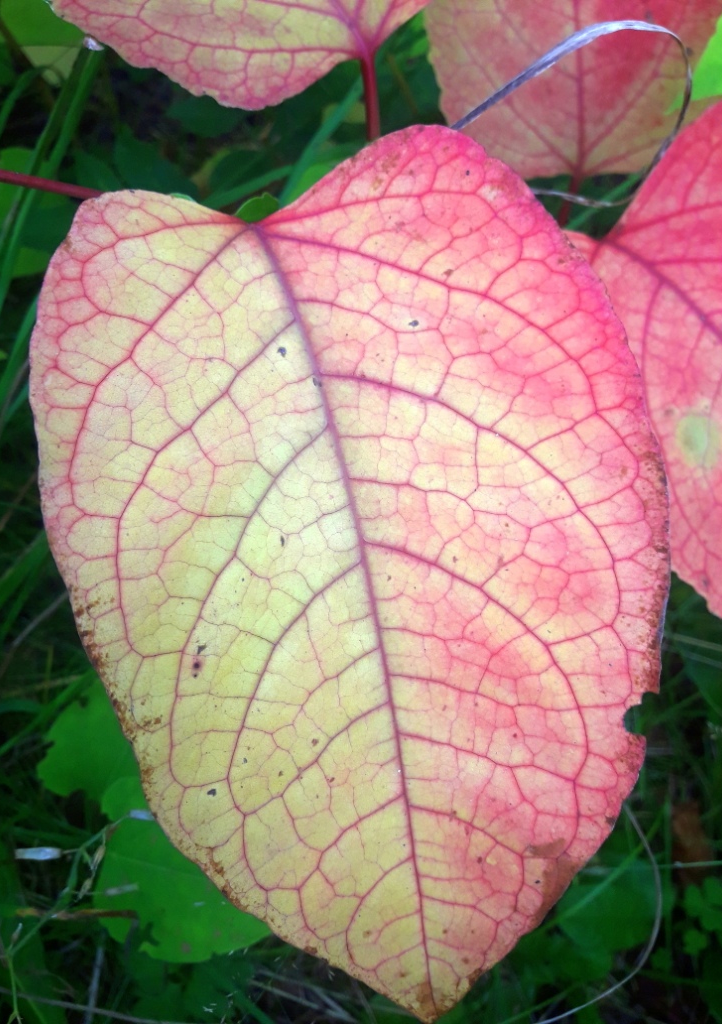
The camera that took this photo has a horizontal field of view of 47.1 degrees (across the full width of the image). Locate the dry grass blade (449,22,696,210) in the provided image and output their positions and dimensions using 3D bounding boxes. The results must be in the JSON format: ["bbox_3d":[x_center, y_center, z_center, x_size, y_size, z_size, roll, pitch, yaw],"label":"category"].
[{"bbox_3d":[0.064,-0.119,0.250,0.074,0.064,0.025,0,28,0],"label":"dry grass blade"}]

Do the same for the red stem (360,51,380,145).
[{"bbox_3d":[0.003,-0.119,0.241,0.004,0.031,0.004,-6,30,0],"label":"red stem"}]

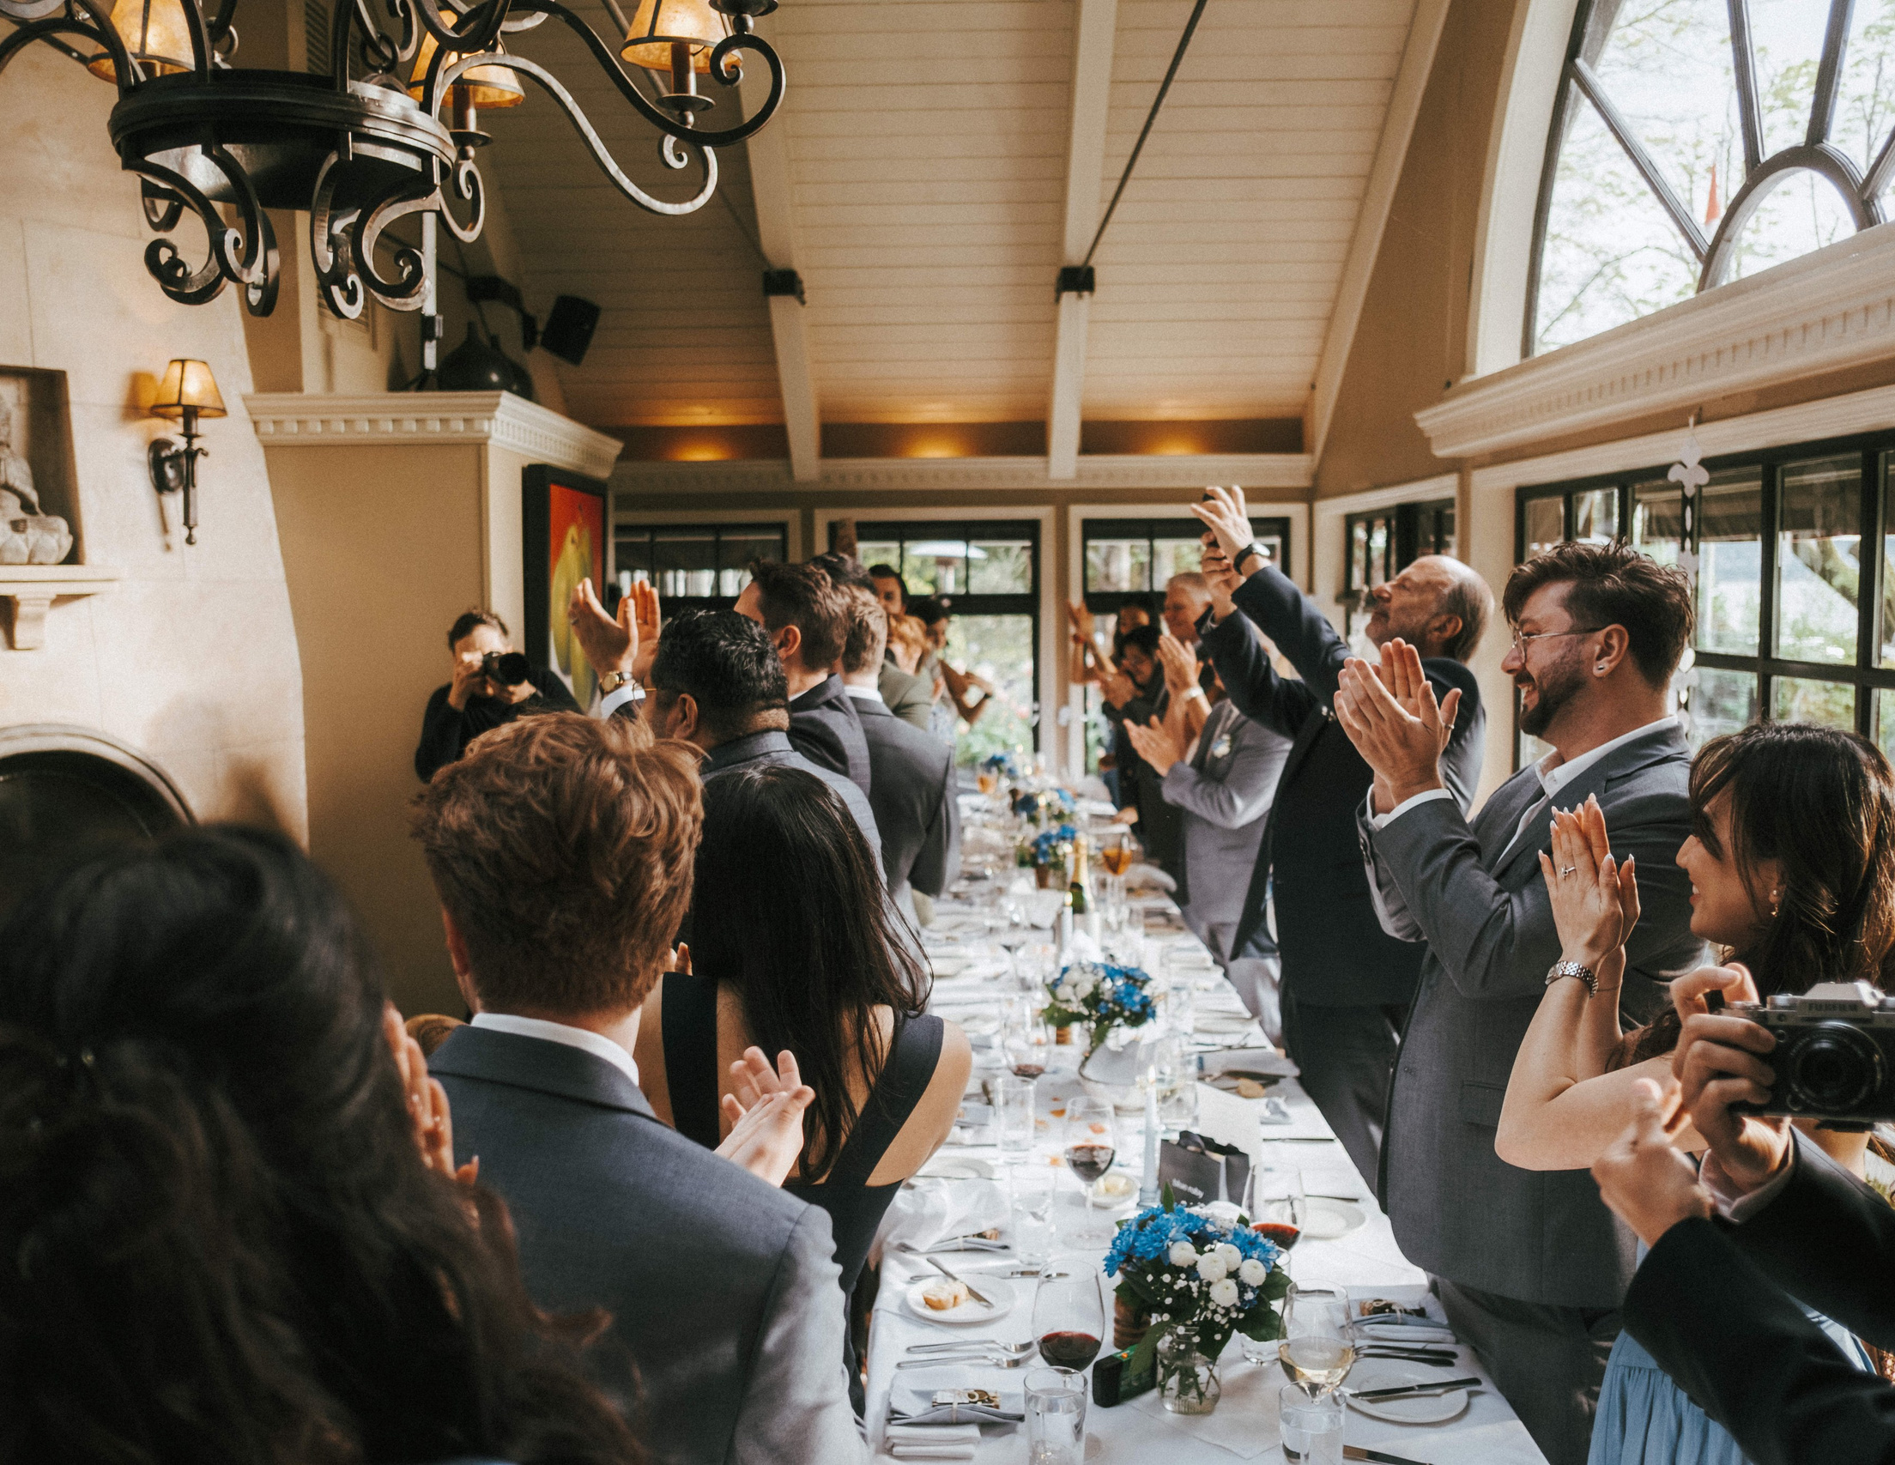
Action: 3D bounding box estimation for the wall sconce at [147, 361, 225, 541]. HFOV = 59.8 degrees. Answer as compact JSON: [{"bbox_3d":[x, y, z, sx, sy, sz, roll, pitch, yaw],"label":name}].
[{"bbox_3d":[-1.894,-0.696,4.100,0.230,0.461,0.175,4,7,44],"label":"wall sconce"}]

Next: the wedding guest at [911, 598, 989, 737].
[{"bbox_3d":[-0.014,0.280,6.876,0.460,1.678,0.440,2,6,27],"label":"wedding guest"}]

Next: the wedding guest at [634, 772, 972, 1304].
[{"bbox_3d":[-0.159,0.799,1.989,0.420,1.526,0.360,-1,5,-4],"label":"wedding guest"}]

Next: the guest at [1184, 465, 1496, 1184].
[{"bbox_3d":[0.775,0.475,3.286,0.580,1.913,0.480,-1,5,-2],"label":"guest"}]

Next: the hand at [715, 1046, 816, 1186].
[{"bbox_3d":[-0.168,0.358,1.500,0.100,0.155,0.100,0,5,11],"label":"hand"}]

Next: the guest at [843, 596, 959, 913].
[{"bbox_3d":[-0.184,0.527,3.878,0.500,1.729,0.380,0,5,4],"label":"guest"}]

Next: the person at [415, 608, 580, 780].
[{"bbox_3d":[-1.178,0.520,4.376,0.470,1.679,0.440,-3,6,-27],"label":"person"}]

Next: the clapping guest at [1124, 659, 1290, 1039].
[{"bbox_3d":[0.832,0.437,4.925,0.520,1.692,0.500,-3,6,-26],"label":"clapping guest"}]

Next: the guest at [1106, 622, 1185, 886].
[{"bbox_3d":[0.714,0.394,6.071,0.460,1.575,0.460,-4,6,-31],"label":"guest"}]

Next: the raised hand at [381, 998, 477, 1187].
[{"bbox_3d":[-0.343,0.249,1.080,0.085,0.155,0.080,1,5,17],"label":"raised hand"}]

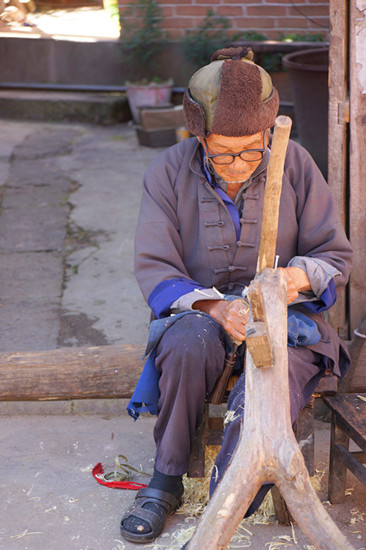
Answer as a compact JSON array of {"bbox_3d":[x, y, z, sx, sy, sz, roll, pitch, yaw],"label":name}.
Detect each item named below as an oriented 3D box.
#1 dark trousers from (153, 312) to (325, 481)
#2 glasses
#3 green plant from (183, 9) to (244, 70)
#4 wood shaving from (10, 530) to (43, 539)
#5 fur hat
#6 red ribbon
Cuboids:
[{"bbox_3d":[0.130,0.255,3.959,0.430,0.540,0.600,2,14,7],"label":"dark trousers"},{"bbox_3d":[0.122,-0.336,3.835,0.138,0.045,0.140,-6,45,0],"label":"glasses"},{"bbox_3d":[0.160,-1.229,8.400,0.340,0.360,0.300,0,14,0],"label":"green plant"},{"bbox_3d":[-0.373,0.618,3.829,0.085,0.008,0.018,-6,15,-23],"label":"wood shaving"},{"bbox_3d":[0.116,-0.450,3.830,0.235,0.190,0.260,-6,40,0],"label":"fur hat"},{"bbox_3d":[-0.166,0.518,4.184,0.145,0.030,0.120,0,14,0],"label":"red ribbon"}]

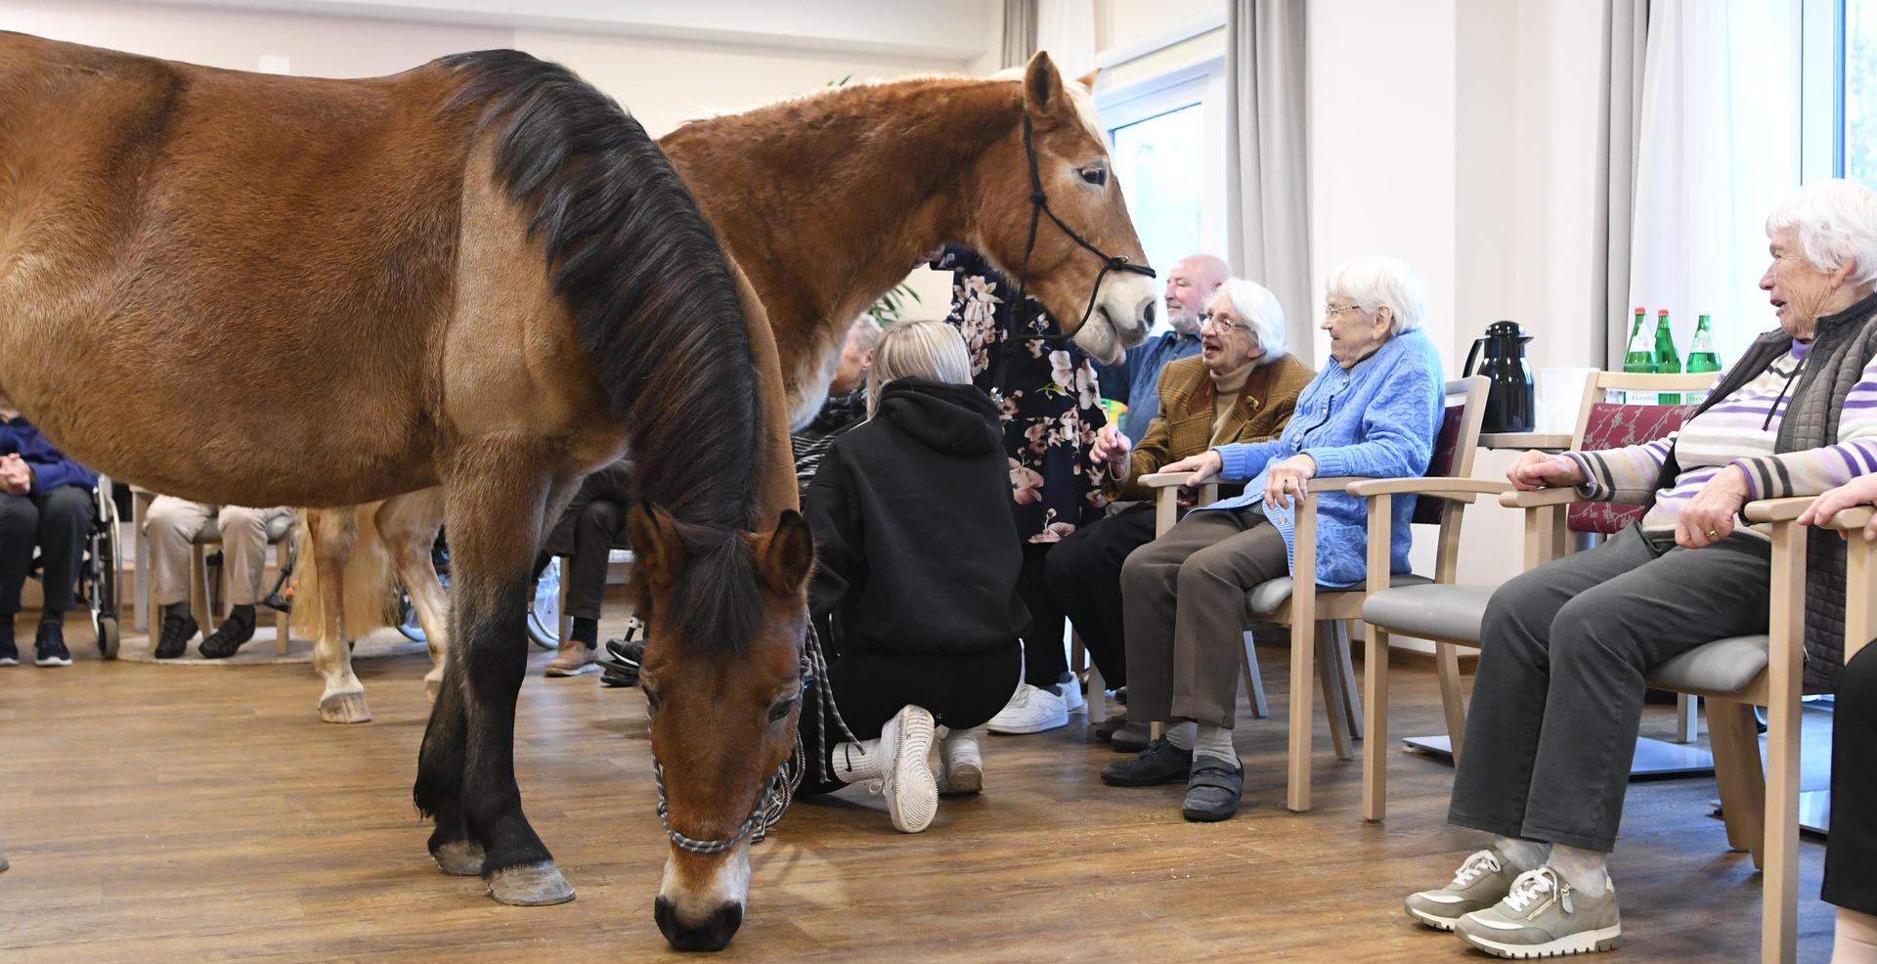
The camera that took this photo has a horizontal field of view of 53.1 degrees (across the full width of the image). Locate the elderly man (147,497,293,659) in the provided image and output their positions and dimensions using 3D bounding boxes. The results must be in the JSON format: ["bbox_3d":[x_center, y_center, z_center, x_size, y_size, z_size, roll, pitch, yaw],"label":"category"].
[{"bbox_3d":[-2.400,0.134,6.468,0.520,0.860,0.560,0,2,-5],"label":"elderly man"}]

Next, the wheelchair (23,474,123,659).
[{"bbox_3d":[-3.080,0.107,6.387,0.640,0.920,0.920,-1,2,-22],"label":"wheelchair"}]

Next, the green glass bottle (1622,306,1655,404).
[{"bbox_3d":[1.635,-0.255,4.374,0.082,0.300,0.082,-1,2,-22],"label":"green glass bottle"}]

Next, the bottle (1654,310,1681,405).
[{"bbox_3d":[1.725,-0.258,4.474,0.082,0.300,0.082,-1,2,-22],"label":"bottle"}]

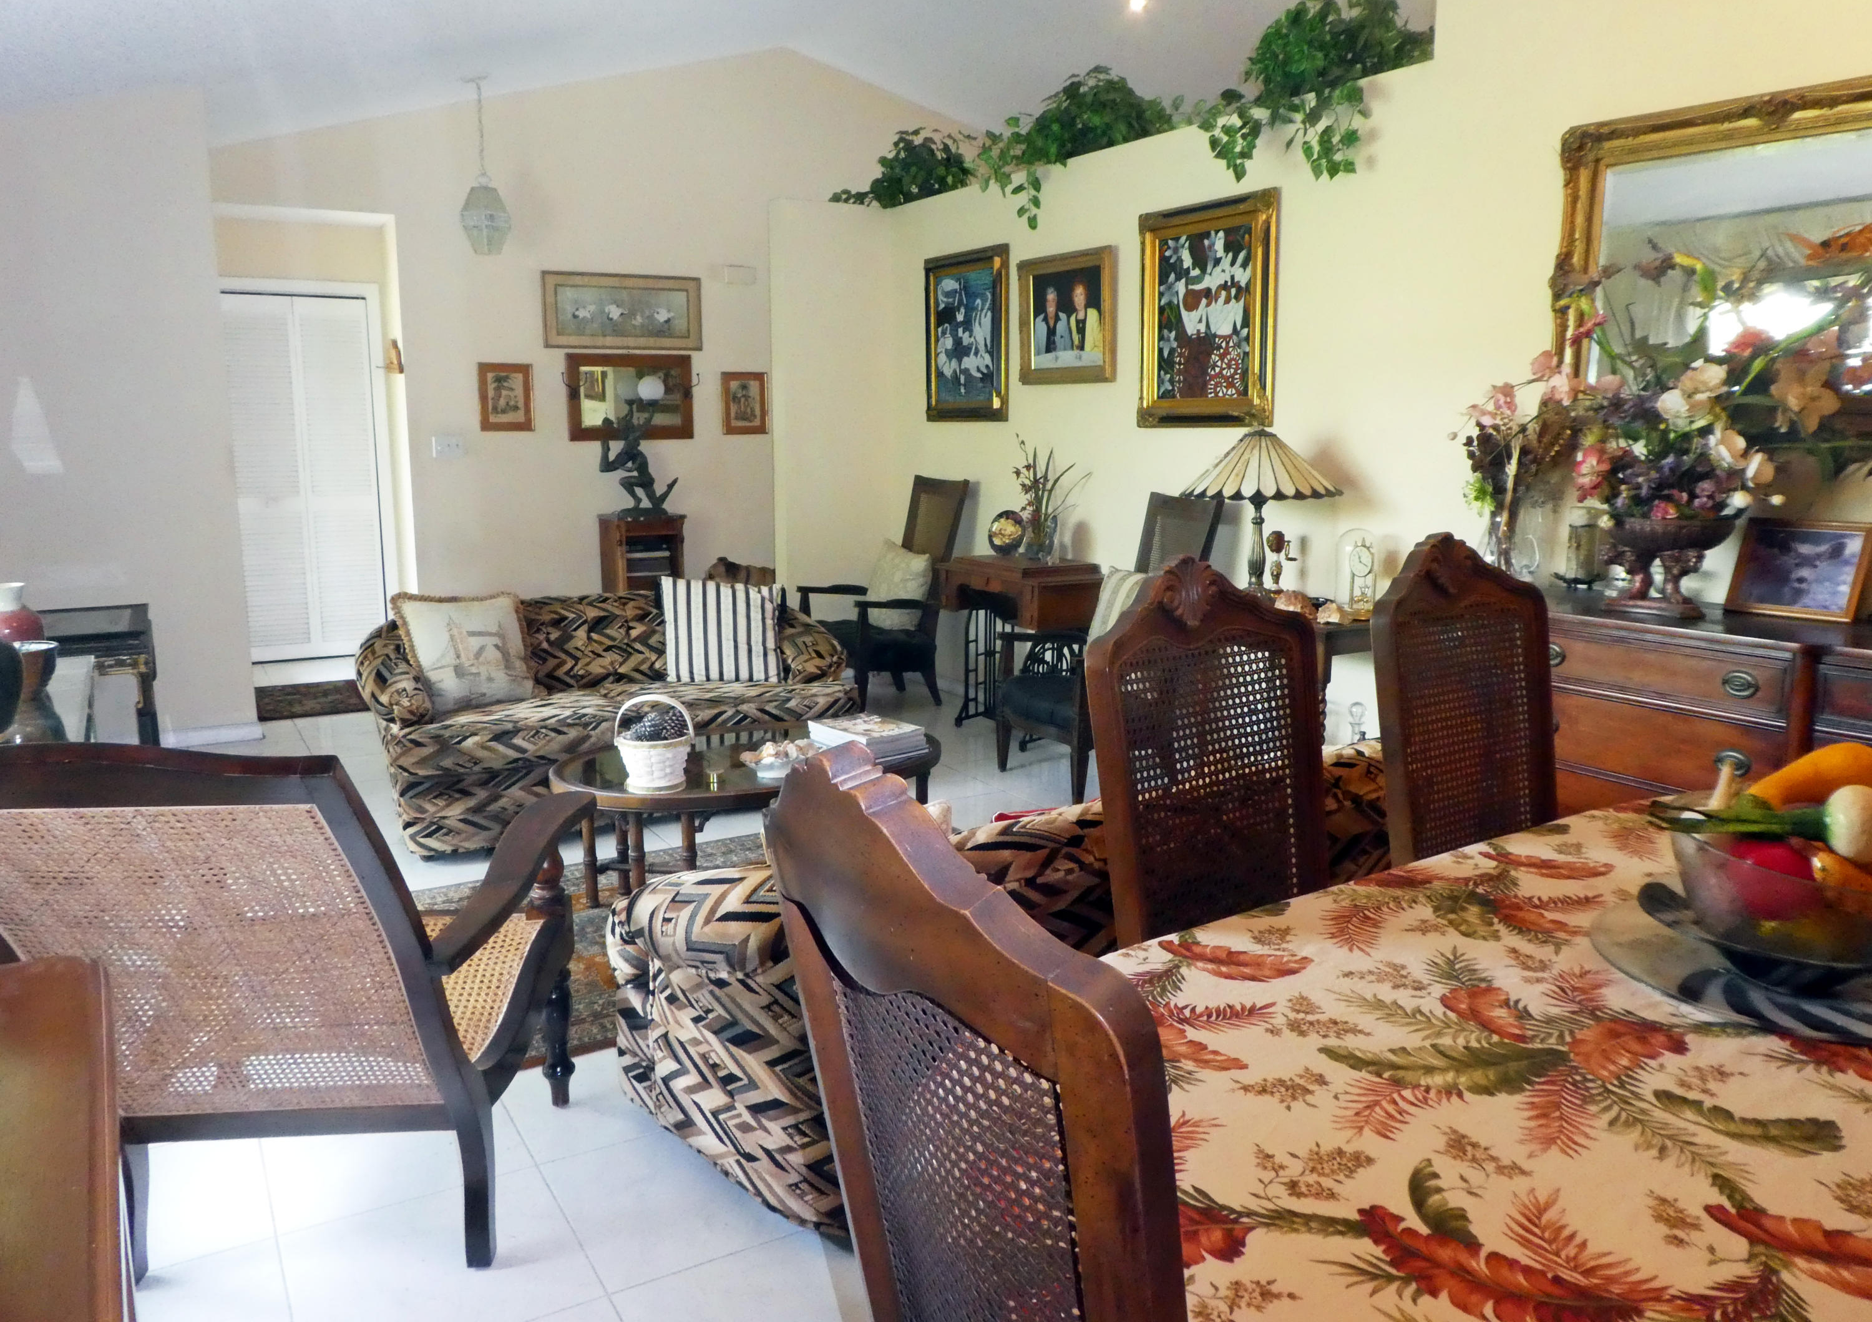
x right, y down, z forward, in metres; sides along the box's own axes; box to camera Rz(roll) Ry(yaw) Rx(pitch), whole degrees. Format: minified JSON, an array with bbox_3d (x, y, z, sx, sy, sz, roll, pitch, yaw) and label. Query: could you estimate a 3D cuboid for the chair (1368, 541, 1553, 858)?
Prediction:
[{"bbox_3d":[1.106,0.400,2.346,0.510,1.180,0.600,-6,12,-31],"label":"chair"}]

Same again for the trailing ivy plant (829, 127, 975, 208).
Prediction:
[{"bbox_3d":[-0.137,-2.540,6.696,0.584,0.347,0.667,-6,12,-31],"label":"trailing ivy plant"}]

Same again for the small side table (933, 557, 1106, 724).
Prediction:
[{"bbox_3d":[0.374,-0.046,5.780,0.410,0.780,0.770,-6,12,-31],"label":"small side table"}]

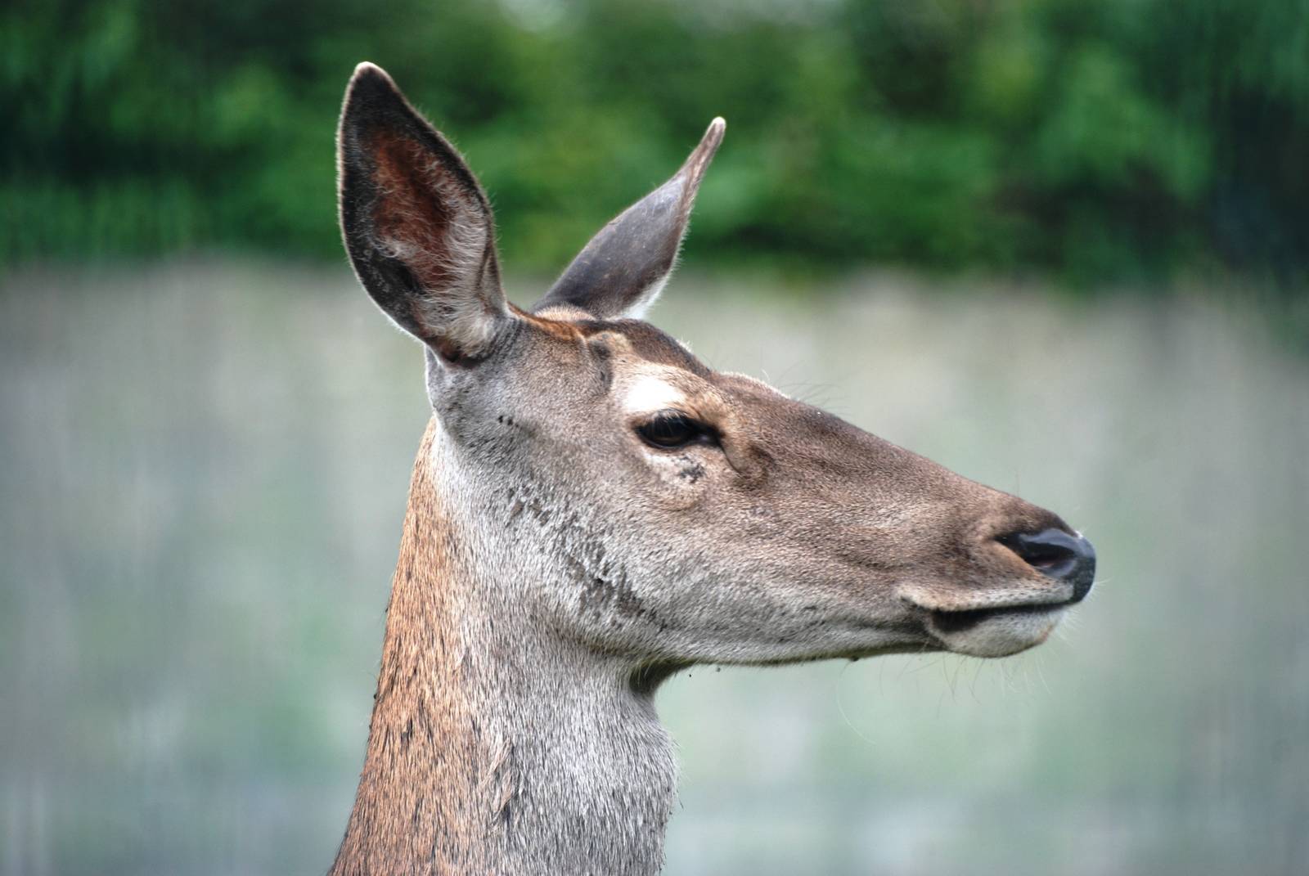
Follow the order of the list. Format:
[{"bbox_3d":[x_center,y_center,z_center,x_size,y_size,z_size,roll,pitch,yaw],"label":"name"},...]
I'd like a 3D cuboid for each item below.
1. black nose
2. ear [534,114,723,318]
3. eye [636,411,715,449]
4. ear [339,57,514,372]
[{"bbox_3d":[0.202,0.065,7.580,0.048,0.037,0.056,10,0,5],"label":"black nose"},{"bbox_3d":[-0.015,-0.111,7.710,0.075,0.050,0.165,-34,17,44],"label":"ear"},{"bbox_3d":[0.011,-0.004,7.530,0.041,0.022,0.018,4,6,-14],"label":"eye"},{"bbox_3d":[-0.117,-0.115,7.510,0.078,0.168,0.050,-16,22,5],"label":"ear"}]

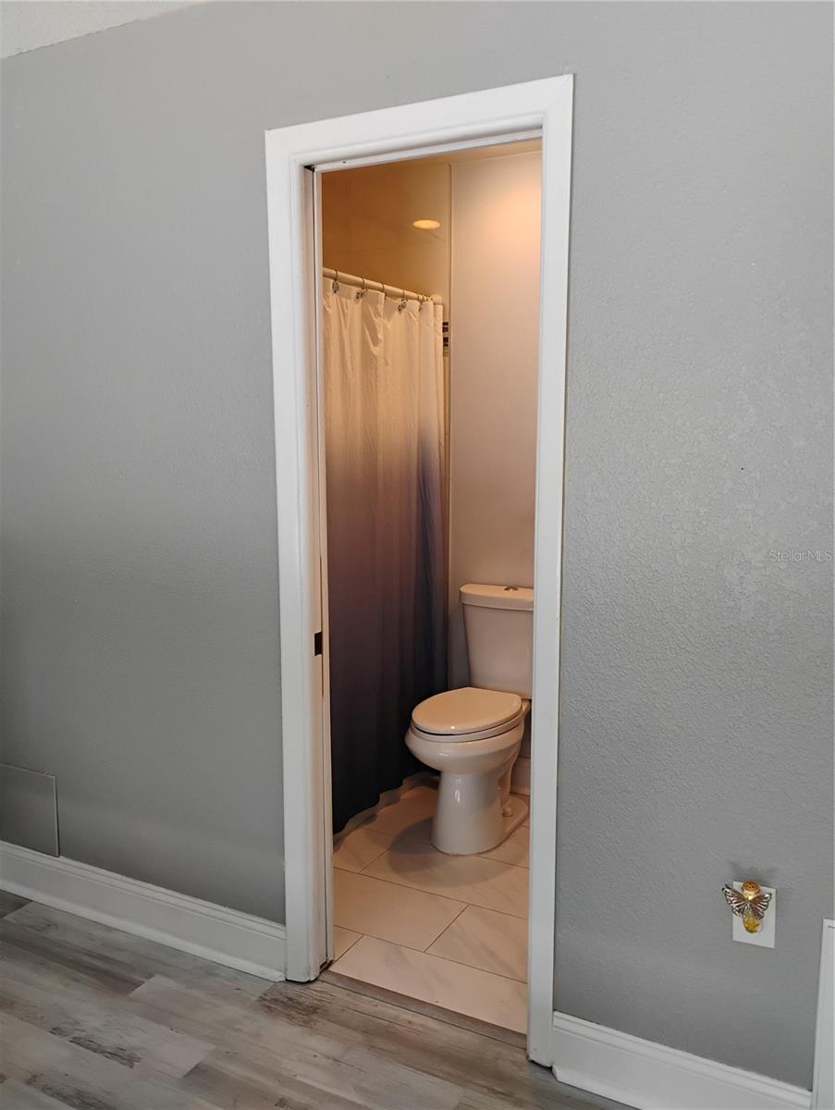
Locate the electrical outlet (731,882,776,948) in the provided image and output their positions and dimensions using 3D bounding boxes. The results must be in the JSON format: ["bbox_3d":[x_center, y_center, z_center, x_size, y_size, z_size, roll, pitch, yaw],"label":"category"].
[{"bbox_3d":[0.674,0.720,1.798,0.080,0.126,0.010,4,10,27],"label":"electrical outlet"}]

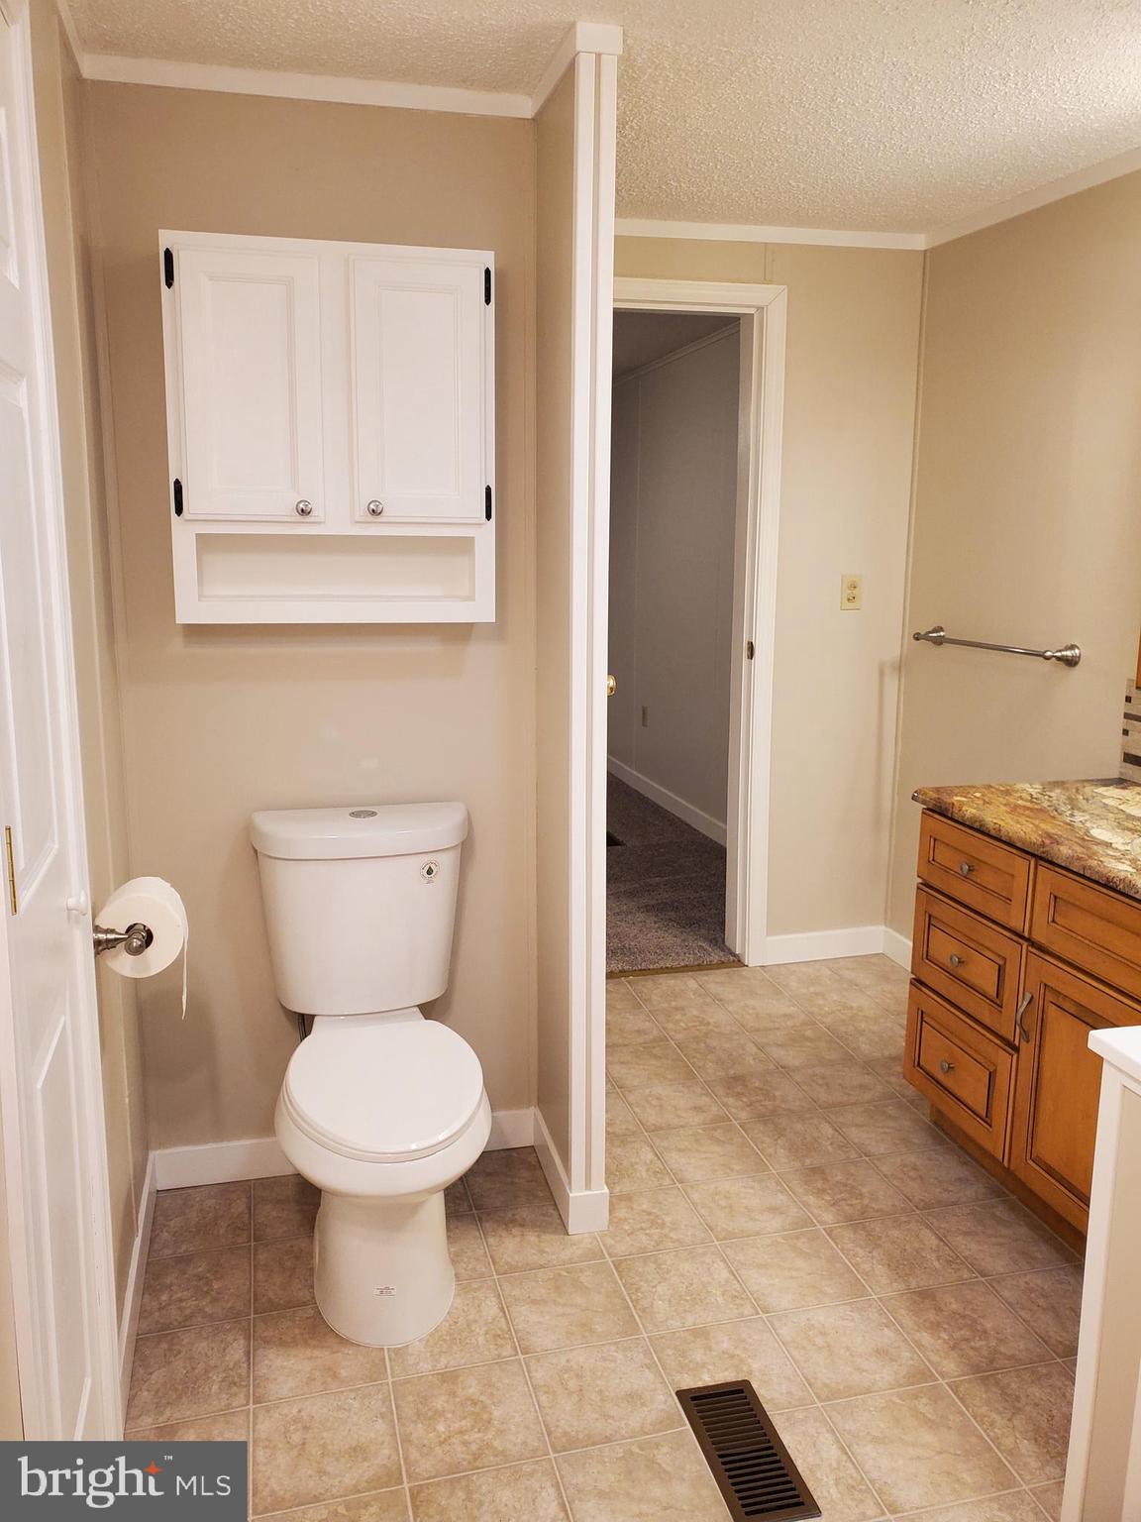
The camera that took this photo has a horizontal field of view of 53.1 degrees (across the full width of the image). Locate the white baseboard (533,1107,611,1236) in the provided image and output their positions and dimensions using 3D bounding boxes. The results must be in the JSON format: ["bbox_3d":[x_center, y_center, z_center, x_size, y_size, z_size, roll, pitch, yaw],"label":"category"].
[{"bbox_3d":[-0.006,0.856,2.425,0.082,0.091,0.355,-2,11,-14],"label":"white baseboard"}]

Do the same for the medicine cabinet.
[{"bbox_3d":[-0.440,-0.595,2.138,0.572,0.659,0.197,-2,11,-14],"label":"medicine cabinet"}]

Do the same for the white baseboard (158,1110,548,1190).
[{"bbox_3d":[-0.477,0.842,2.493,0.806,0.091,0.014,-2,11,-14],"label":"white baseboard"}]

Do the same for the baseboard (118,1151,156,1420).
[{"bbox_3d":[-0.780,0.919,2.063,0.014,0.091,0.682,-2,11,-14],"label":"baseboard"}]

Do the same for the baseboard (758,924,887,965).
[{"bbox_3d":[0.847,0.607,3.789,0.440,0.098,0.014,-2,11,-14],"label":"baseboard"}]

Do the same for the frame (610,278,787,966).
[{"bbox_3d":[0.183,-0.354,3.486,0.910,2.092,0.120,-2,11,-14],"label":"frame"}]

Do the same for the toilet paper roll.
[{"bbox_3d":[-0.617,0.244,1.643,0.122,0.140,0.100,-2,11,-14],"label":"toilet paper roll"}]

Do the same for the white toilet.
[{"bbox_3d":[-0.342,0.557,2.080,0.436,0.802,0.715,-2,11,-14],"label":"white toilet"}]

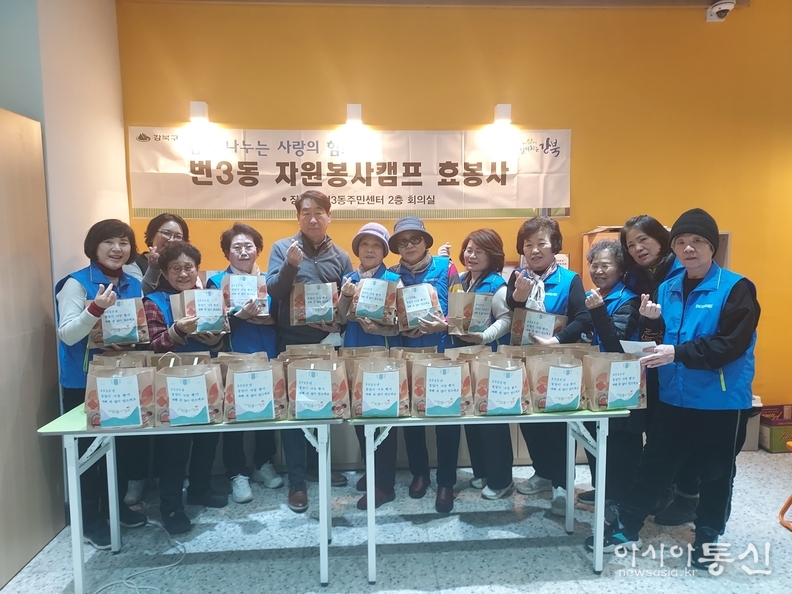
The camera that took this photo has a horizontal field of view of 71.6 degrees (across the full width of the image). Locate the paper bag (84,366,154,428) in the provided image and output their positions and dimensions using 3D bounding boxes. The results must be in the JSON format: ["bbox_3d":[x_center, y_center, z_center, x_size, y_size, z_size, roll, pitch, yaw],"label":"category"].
[{"bbox_3d":[-1.096,0.407,2.233,0.248,0.223,0.144,-1,5,-7],"label":"paper bag"}]

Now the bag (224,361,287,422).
[{"bbox_3d":[-0.593,0.397,2.335,0.250,0.235,0.130,-1,7,-8],"label":"bag"}]

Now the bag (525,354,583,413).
[{"bbox_3d":[0.703,0.376,2.430,0.245,0.220,0.135,-1,6,-8],"label":"bag"}]

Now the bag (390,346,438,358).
[{"bbox_3d":[0.083,0.365,2.588,0.250,0.235,0.130,-1,7,-4],"label":"bag"}]

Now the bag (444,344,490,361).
[{"bbox_3d":[0.337,0.363,2.588,0.250,0.235,0.130,-1,7,-4],"label":"bag"}]

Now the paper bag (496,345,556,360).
[{"bbox_3d":[0.638,0.354,2.674,0.255,0.220,0.140,-1,6,-4],"label":"paper bag"}]

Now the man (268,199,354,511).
[{"bbox_3d":[-0.464,0.298,2.973,0.480,1.725,0.440,-1,7,-4],"label":"man"}]

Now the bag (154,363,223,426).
[{"bbox_3d":[-0.849,0.403,2.291,0.252,0.220,0.135,-2,6,-15],"label":"bag"}]

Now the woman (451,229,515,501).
[{"bbox_3d":[0.513,0.386,3.185,0.450,1.550,0.410,5,8,42],"label":"woman"}]

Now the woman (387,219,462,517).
[{"bbox_3d":[0.168,0.373,3.057,0.447,1.599,0.357,1,5,10],"label":"woman"}]

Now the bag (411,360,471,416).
[{"bbox_3d":[0.198,0.386,2.370,0.258,0.220,0.140,-1,6,-3],"label":"bag"}]

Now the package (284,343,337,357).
[{"bbox_3d":[-0.408,0.363,2.623,0.250,0.235,0.130,-1,7,-4],"label":"package"}]

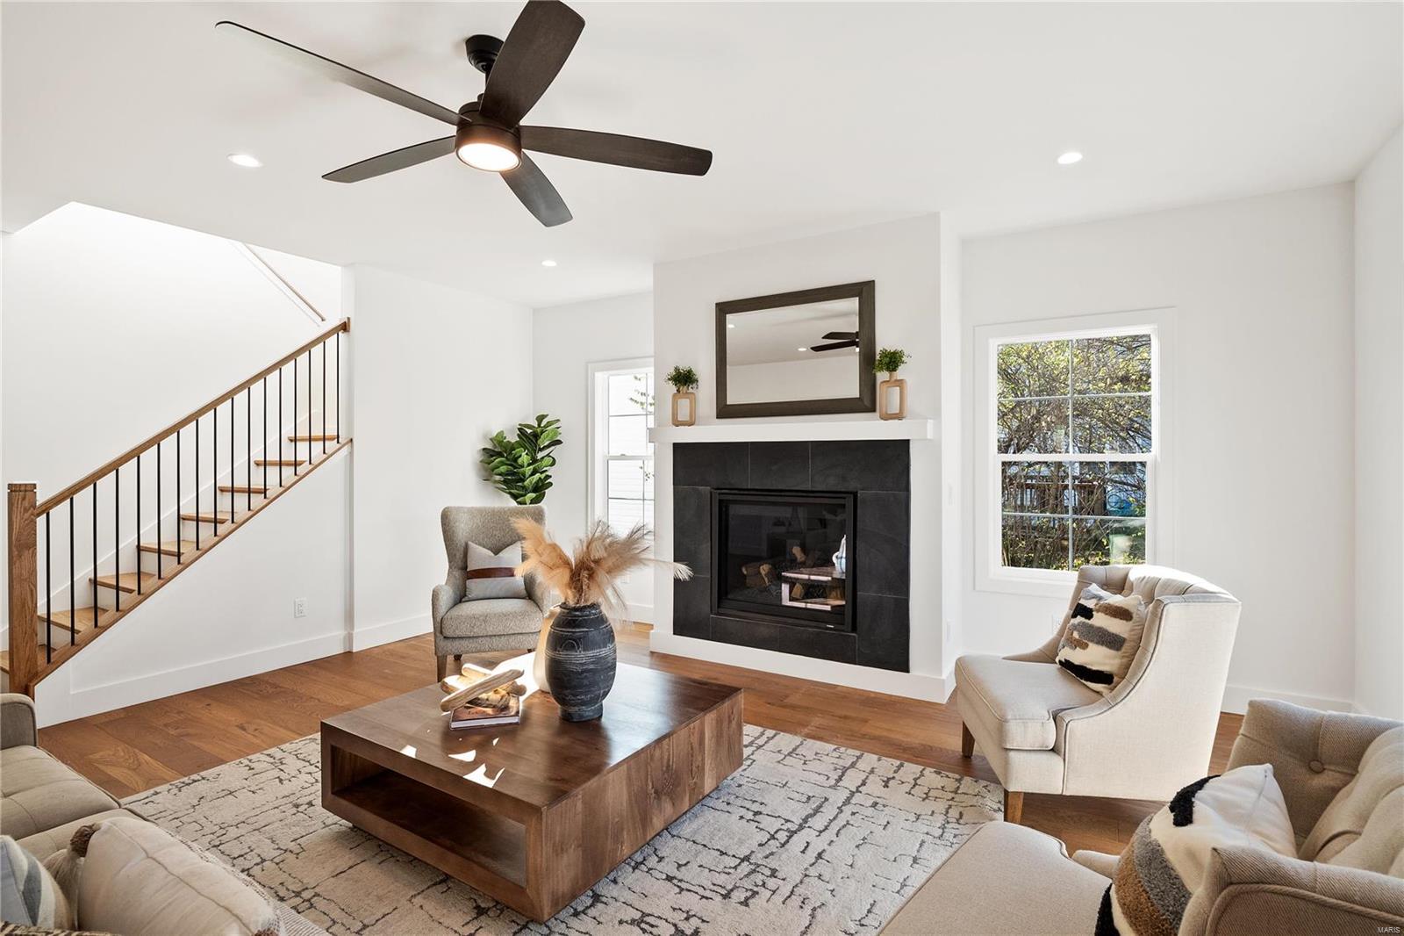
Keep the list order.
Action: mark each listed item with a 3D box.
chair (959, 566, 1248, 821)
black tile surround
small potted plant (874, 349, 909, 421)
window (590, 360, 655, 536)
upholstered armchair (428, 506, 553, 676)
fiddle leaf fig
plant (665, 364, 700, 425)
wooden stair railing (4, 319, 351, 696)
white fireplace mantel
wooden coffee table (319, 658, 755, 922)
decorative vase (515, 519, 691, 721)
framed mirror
[{"bbox_3d":[1.530,0.888,2.550,0.790,0.900,0.680,0,1,7],"label":"chair"},{"bbox_3d":[0.491,0.505,3.965,1.606,1.350,0.060,1,1,29],"label":"black tile surround"},{"bbox_3d":[1.072,-0.461,3.522,0.200,0.410,0.160,1,1,29],"label":"small potted plant"},{"bbox_3d":[-0.563,-0.077,5.259,1.020,1.670,0.100,1,1,29],"label":"window"},{"bbox_3d":[-1.335,0.791,4.164,0.720,1.040,0.800,0,1,-11],"label":"upholstered armchair"},{"bbox_3d":[-1.490,0.424,5.188,0.660,1.740,0.600,0,1,0],"label":"fiddle leaf fig"},{"bbox_3d":[-0.125,-0.472,4.199,0.210,0.410,0.170,1,1,29],"label":"plant"},{"bbox_3d":[-3.006,0.102,3.832,0.100,2.360,1.734,1,1,32],"label":"wooden stair railing"},{"bbox_3d":[0.475,-0.211,3.870,1.800,0.105,0.190,1,1,29],"label":"white fireplace mantel"},{"bbox_3d":[-0.643,1.155,2.576,1.170,0.359,1.130,1,1,32],"label":"wooden coffee table"},{"bbox_3d":[-0.400,0.590,2.460,0.660,0.770,0.420,0,1,0],"label":"decorative vase"},{"bbox_3d":[0.559,-0.708,3.900,1.056,0.768,0.040,1,1,29],"label":"framed mirror"}]

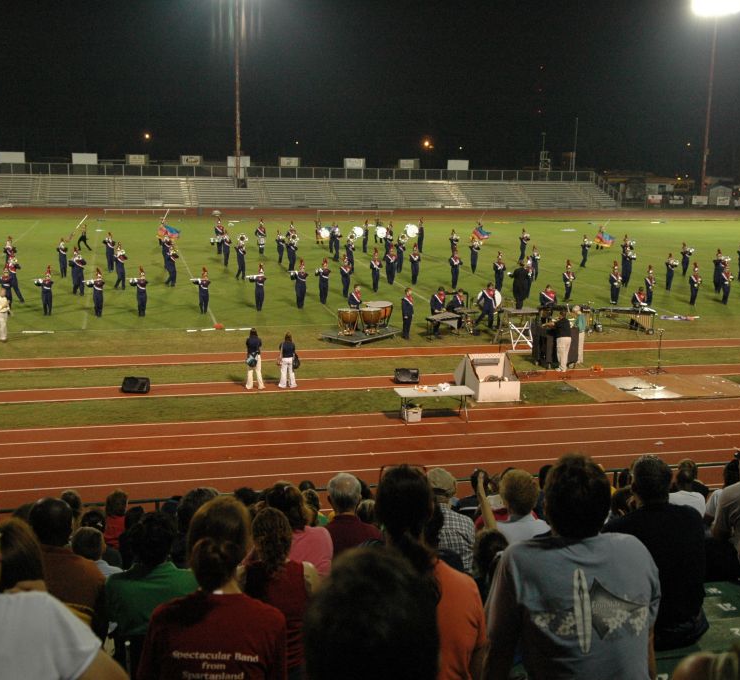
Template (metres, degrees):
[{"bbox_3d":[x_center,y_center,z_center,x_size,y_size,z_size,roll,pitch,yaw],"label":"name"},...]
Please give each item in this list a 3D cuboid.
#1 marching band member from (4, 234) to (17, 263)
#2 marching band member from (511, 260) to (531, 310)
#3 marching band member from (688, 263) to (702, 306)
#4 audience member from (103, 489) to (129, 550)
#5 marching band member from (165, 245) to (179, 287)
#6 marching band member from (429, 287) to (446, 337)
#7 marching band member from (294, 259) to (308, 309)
[{"bbox_3d":[-16.118,-3.742,43.315,0.520,1.790,0.450,-1,12,-15],"label":"marching band member"},{"bbox_3d":[5.106,-1.854,32.560,0.580,1.633,0.500,-1,12,-14],"label":"marching band member"},{"bbox_3d":[14.129,-2.427,41.864,0.510,1.828,0.440,-1,12,-14],"label":"marching band member"},{"bbox_3d":[-2.235,1.833,8.555,0.420,1.150,0.650,-1,12,-14],"label":"audience member"},{"bbox_3d":[-8.645,-3.251,41.999,0.520,1.850,0.600,-4,12,-26],"label":"marching band member"},{"bbox_3d":[2.362,-0.993,33.684,0.540,1.745,0.450,-4,14,-26],"label":"marching band member"},{"bbox_3d":[-2.704,-2.234,38.101,0.620,2.015,0.420,-1,13,-14],"label":"marching band member"}]

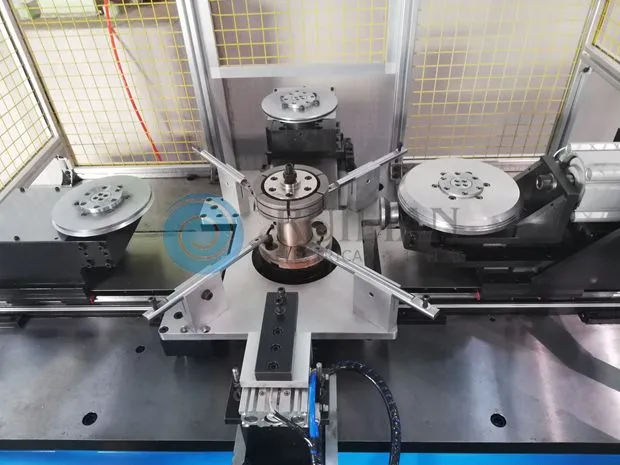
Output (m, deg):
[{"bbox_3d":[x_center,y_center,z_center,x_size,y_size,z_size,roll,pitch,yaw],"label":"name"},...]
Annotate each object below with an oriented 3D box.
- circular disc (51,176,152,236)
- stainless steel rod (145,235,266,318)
[{"bbox_3d":[-0.463,-0.066,1.088,0.210,0.030,0.210,-1,40,3],"label":"circular disc"},{"bbox_3d":[-0.199,0.082,0.972,0.026,0.018,0.299,31,51,33],"label":"stainless steel rod"}]

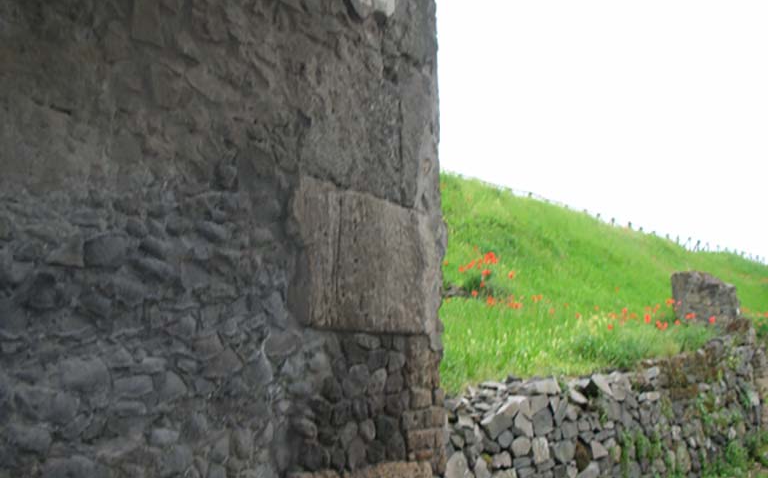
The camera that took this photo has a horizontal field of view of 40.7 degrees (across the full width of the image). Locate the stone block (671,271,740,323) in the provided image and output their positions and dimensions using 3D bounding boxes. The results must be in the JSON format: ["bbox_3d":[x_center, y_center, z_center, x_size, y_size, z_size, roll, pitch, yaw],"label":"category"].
[{"bbox_3d":[3.912,0.712,12.600,0.720,0.600,0.420,4,-9,-25],"label":"stone block"}]

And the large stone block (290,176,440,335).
[{"bbox_3d":[-0.222,0.135,5.321,0.450,0.682,1.124,-7,-11,38],"label":"large stone block"}]

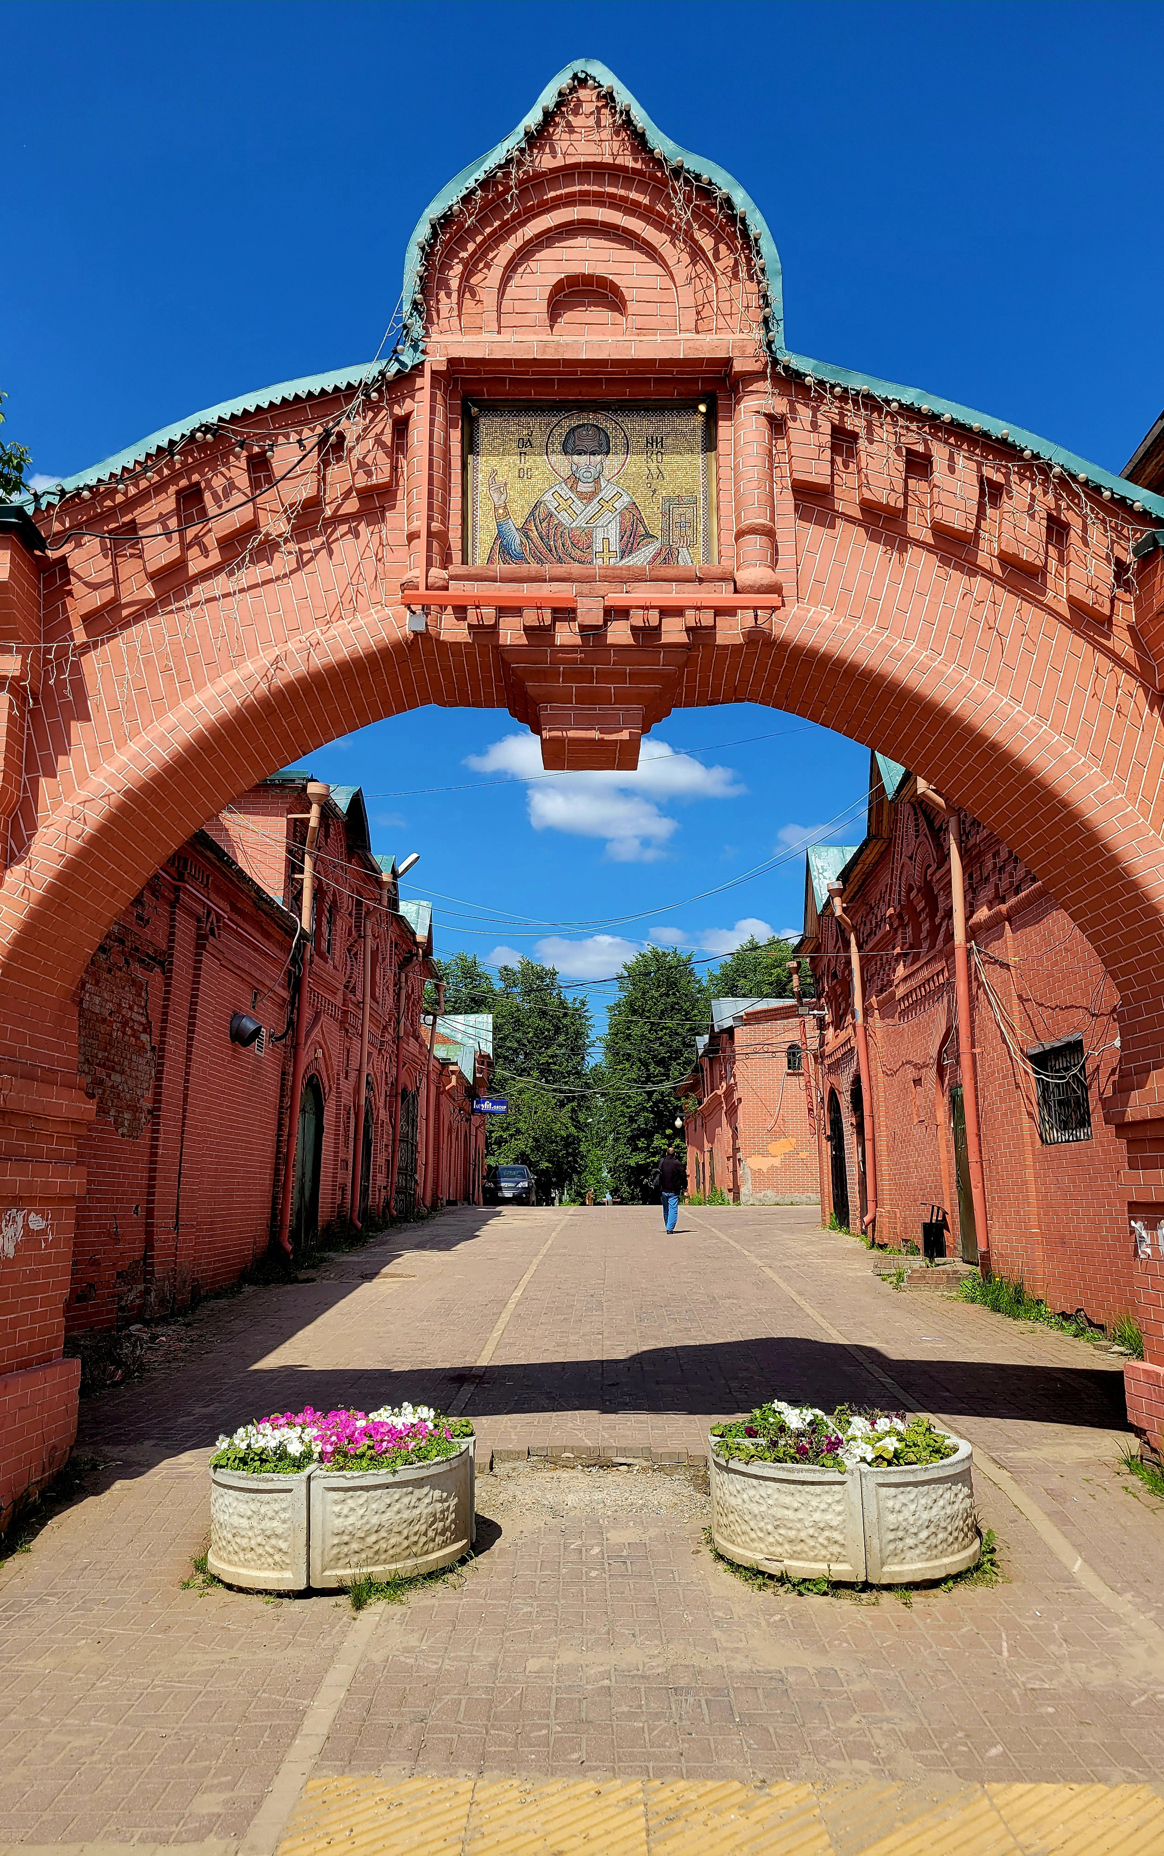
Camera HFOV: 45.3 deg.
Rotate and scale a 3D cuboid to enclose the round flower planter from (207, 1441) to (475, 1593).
[{"bbox_3d":[-1.117,2.656,6.472,1.230,0.480,1.230,0,-11,0],"label":"round flower planter"}]

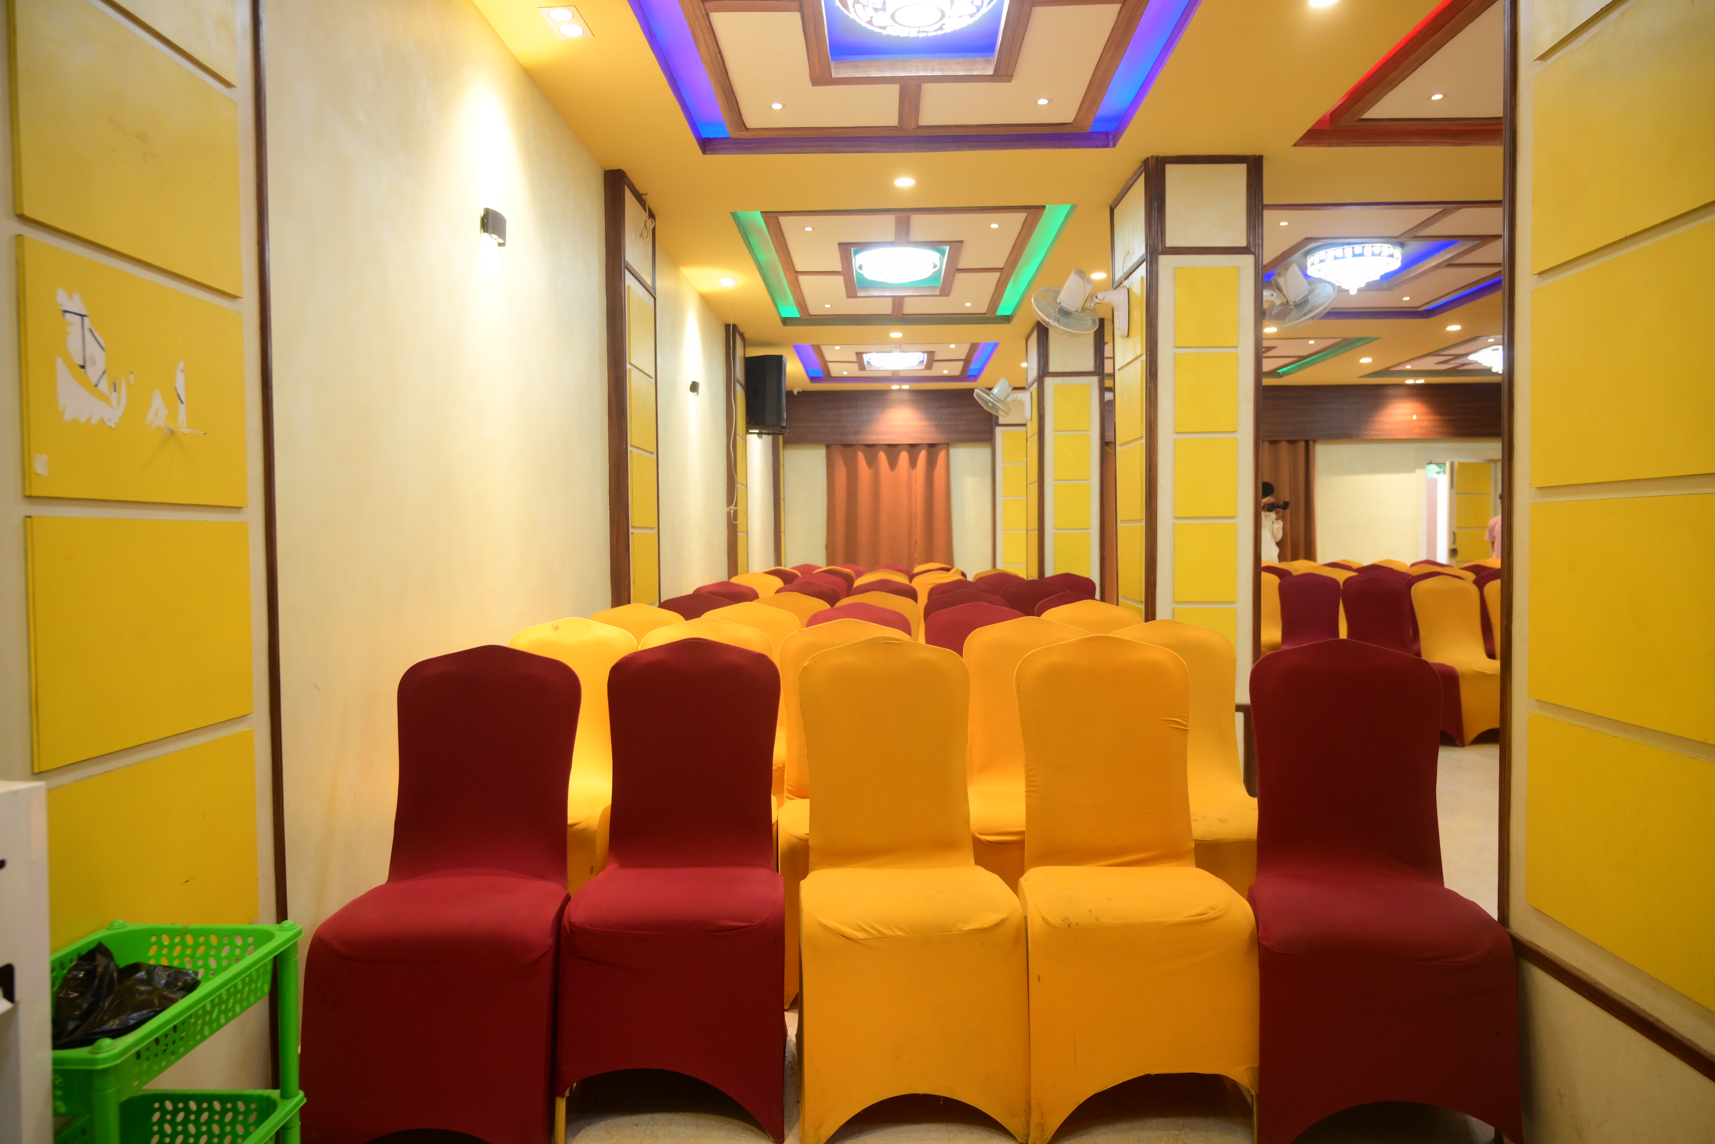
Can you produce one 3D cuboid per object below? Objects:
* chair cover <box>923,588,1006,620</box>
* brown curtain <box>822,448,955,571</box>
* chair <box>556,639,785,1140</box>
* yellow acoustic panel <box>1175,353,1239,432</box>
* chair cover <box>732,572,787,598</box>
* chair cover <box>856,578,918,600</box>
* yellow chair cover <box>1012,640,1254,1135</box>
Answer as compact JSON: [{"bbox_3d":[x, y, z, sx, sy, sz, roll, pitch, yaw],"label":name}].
[{"bbox_3d":[0.499,0.554,5.003,0.450,0.930,0.580,0,2,1],"label":"chair cover"},{"bbox_3d":[0.385,-0.393,13.739,1.546,2.283,0.140,0,2,2],"label":"brown curtain"},{"bbox_3d":[-0.383,0.651,2.559,0.455,0.945,0.560,-1,2,-2],"label":"chair"},{"bbox_3d":[1.478,-0.765,4.838,0.265,0.334,0.020,0,2,1],"label":"yellow acoustic panel"},{"bbox_3d":[-0.708,0.480,7.850,0.450,0.945,0.530,0,2,2],"label":"chair cover"},{"bbox_3d":[0.155,0.514,6.266,0.445,0.935,0.530,0,2,1],"label":"chair cover"},{"bbox_3d":[0.554,0.631,2.436,0.450,0.945,0.530,0,2,2],"label":"yellow chair cover"}]

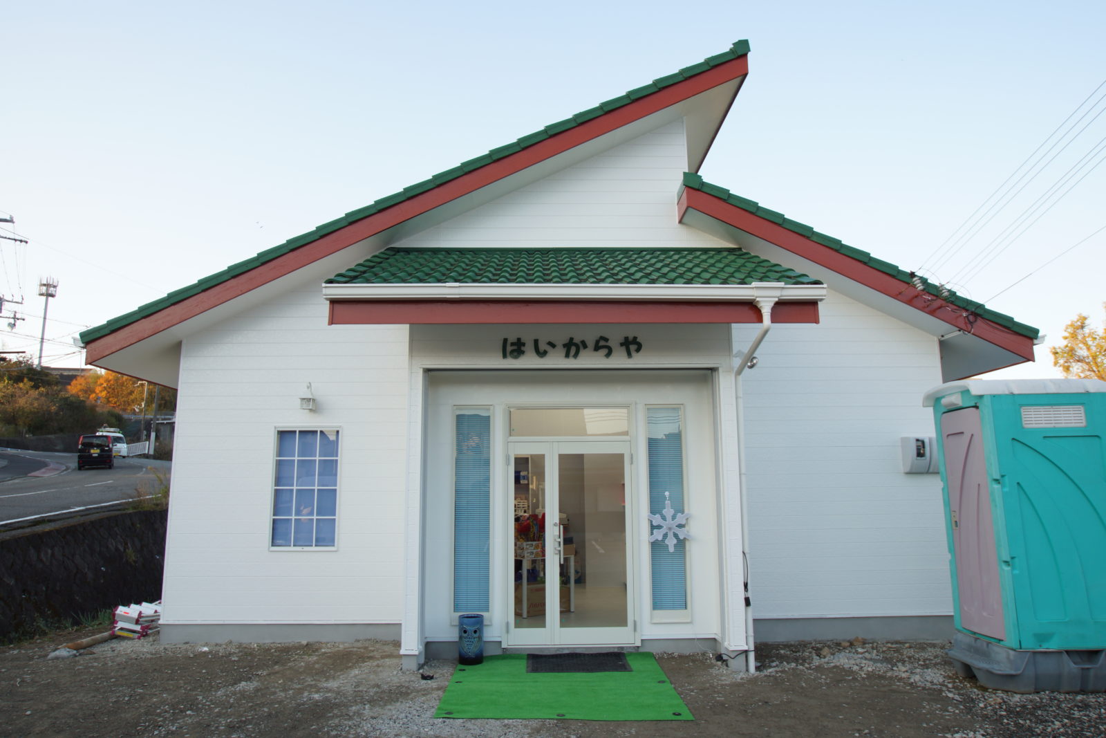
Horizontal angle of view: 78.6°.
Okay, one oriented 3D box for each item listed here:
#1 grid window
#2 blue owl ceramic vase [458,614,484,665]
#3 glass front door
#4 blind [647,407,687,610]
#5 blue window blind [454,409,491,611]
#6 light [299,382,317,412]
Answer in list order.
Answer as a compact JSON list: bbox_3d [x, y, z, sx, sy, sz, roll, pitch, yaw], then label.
[{"bbox_3d":[-2.722,1.317,7.483,0.719,1.307,0.080,0,-8,-1],"label":"grid window"},{"bbox_3d":[-0.738,2.453,6.132,0.226,0.392,0.226,0,-9,-2],"label":"blue owl ceramic vase"},{"bbox_3d":[0.168,1.665,6.550,1.201,1.912,0.070,0,-8,-1],"label":"glass front door"},{"bbox_3d":[1.124,1.355,6.676,0.334,1.952,0.040,0,-8,-1],"label":"blind"},{"bbox_3d":[-0.787,1.367,6.641,0.343,1.954,0.040,0,-8,-1],"label":"blue window blind"},{"bbox_3d":[-2.670,0.309,7.461,0.153,0.299,0.240,0,-8,-1],"label":"light"}]

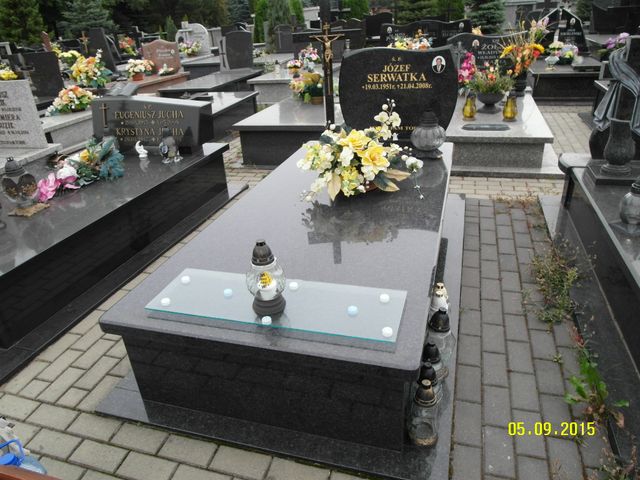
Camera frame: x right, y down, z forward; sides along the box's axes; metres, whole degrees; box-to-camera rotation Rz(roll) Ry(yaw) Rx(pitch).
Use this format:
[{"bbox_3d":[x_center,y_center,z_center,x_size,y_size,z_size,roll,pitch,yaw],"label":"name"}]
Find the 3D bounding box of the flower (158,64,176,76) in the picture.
[{"bbox_3d":[-3.072,-3.415,8.938,0.340,0.220,0.270,5,29,17],"label":"flower"}]

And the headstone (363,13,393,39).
[{"bbox_3d":[1.686,-6.032,12.568,0.750,0.700,0.130,5,28,17],"label":"headstone"}]

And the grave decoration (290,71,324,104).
[{"bbox_3d":[-0.120,-1.706,4.951,0.400,0.350,0.360,5,28,17],"label":"grave decoration"}]

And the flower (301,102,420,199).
[{"bbox_3d":[0.242,-0.524,2.543,0.667,0.465,0.465,5,29,17],"label":"flower"}]

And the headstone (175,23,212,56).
[{"bbox_3d":[-3.591,-5.725,12.672,1.161,0.858,0.182,5,29,17],"label":"headstone"}]

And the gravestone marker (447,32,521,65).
[{"bbox_3d":[1.887,-2.010,5.068,0.860,0.650,0.130,5,28,17],"label":"gravestone marker"}]

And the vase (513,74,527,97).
[{"bbox_3d":[2.173,-1.676,4.815,0.135,0.240,0.135,5,28,17],"label":"vase"}]

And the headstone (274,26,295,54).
[{"bbox_3d":[-0.801,-4.949,10.938,0.680,0.650,0.120,5,29,17],"label":"headstone"}]

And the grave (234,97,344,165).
[{"bbox_3d":[-0.007,-1.383,5.240,1.200,0.416,2.000,5,29,17],"label":"grave"}]

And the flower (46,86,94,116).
[{"bbox_3d":[-3.357,-1.944,6.059,0.566,0.343,0.455,5,29,17],"label":"flower"}]

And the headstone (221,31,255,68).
[{"bbox_3d":[-1.725,-3.877,9.197,0.707,0.717,0.151,5,29,17],"label":"headstone"}]

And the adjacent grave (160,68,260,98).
[{"bbox_3d":[-1.970,-2.920,8.504,1.010,0.343,2.222,5,29,17],"label":"adjacent grave"}]

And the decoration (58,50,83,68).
[{"bbox_3d":[-6.089,-4.405,10.828,0.520,0.420,0.460,5,29,17],"label":"decoration"}]

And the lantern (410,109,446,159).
[{"bbox_3d":[0.754,-0.739,3.063,0.253,0.308,0.253,5,29,17],"label":"lantern"}]

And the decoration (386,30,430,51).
[{"bbox_3d":[1.547,-3.411,7.852,0.750,0.450,0.450,5,29,17],"label":"decoration"}]

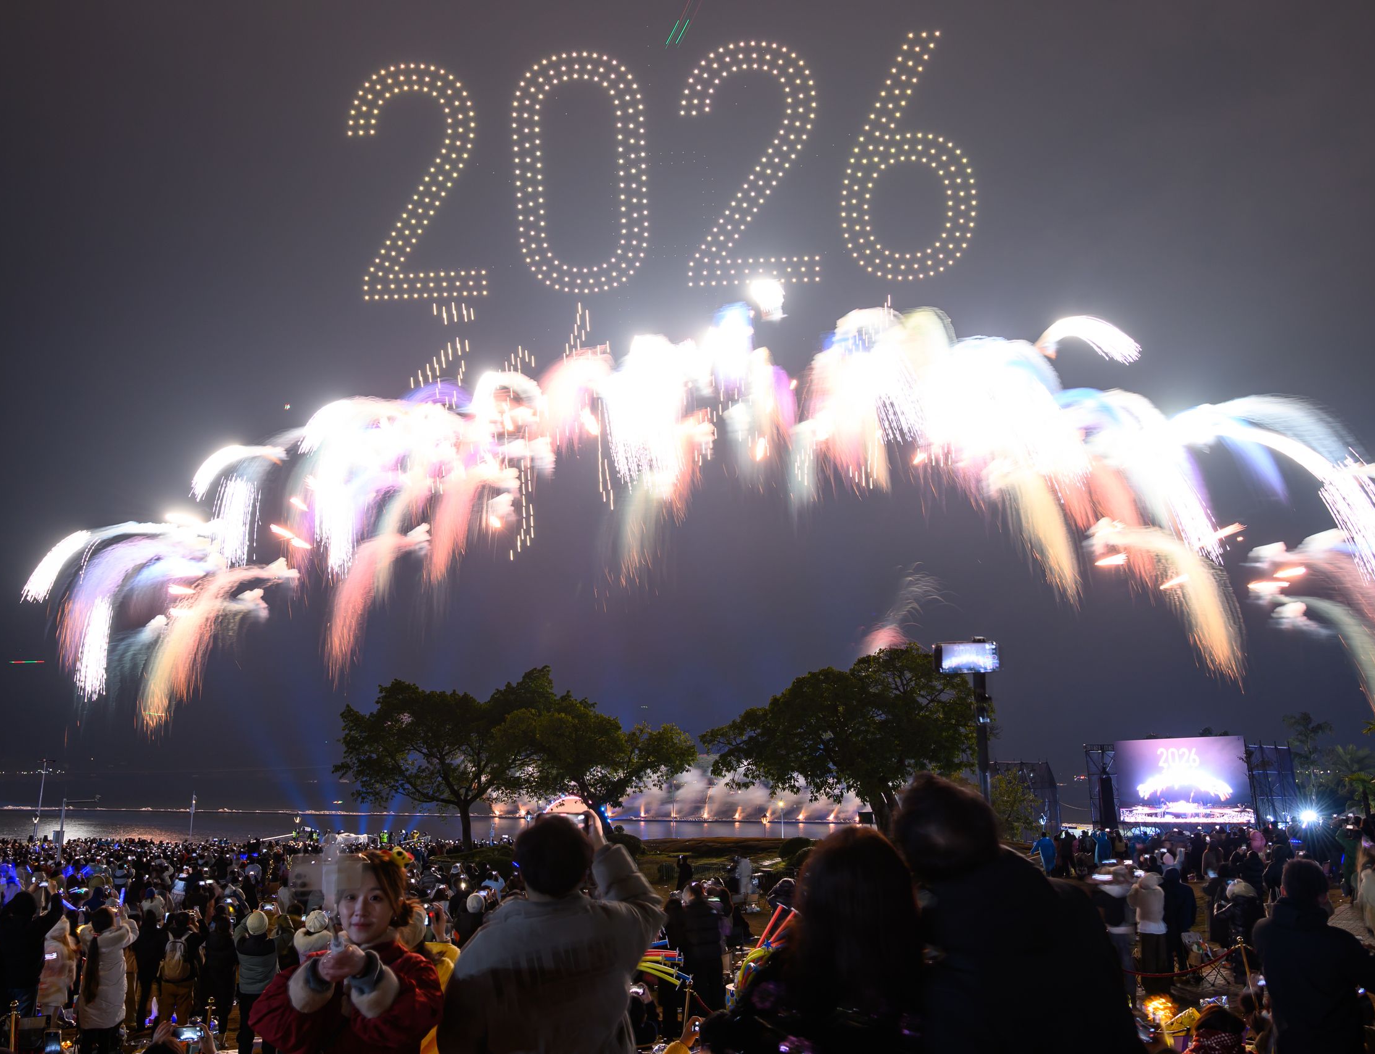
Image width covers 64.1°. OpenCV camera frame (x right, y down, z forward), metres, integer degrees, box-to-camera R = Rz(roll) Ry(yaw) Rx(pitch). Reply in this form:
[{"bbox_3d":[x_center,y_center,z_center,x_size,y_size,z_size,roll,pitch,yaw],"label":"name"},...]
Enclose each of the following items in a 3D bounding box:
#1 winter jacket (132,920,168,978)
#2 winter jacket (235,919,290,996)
[{"bbox_3d":[-7.595,5.960,15.500,0.470,0.740,0.360,-1,-14,2],"label":"winter jacket"},{"bbox_3d":[-4.937,4.976,12.700,0.580,0.800,0.480,-1,-14,2],"label":"winter jacket"}]

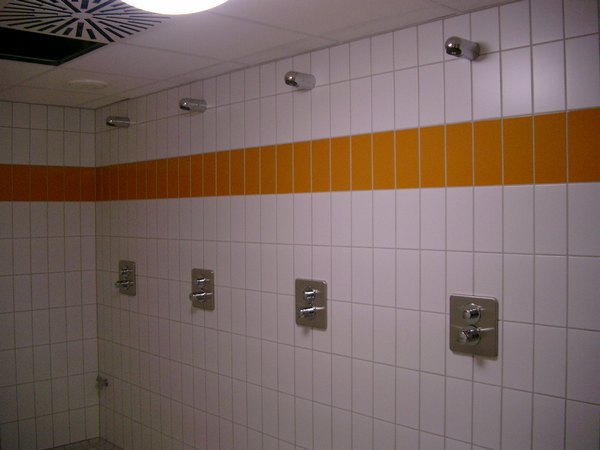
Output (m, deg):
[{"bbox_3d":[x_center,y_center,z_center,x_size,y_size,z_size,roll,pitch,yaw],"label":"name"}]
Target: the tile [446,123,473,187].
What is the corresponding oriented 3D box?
[{"bbox_3d":[0.603,-0.264,2.424,0.010,0.242,0.118,-1,1,-44],"label":"tile"}]

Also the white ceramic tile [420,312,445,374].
[{"bbox_3d":[0.520,0.459,2.501,0.010,0.240,0.118,-1,1,-44],"label":"white ceramic tile"}]

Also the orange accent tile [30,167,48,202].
[{"bbox_3d":[-1.735,-0.274,4.268,0.118,0.242,0.010,-1,1,-44],"label":"orange accent tile"}]

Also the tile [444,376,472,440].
[{"bbox_3d":[0.614,0.709,2.463,0.118,0.242,0.009,1,1,45],"label":"tile"}]

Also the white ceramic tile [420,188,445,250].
[{"bbox_3d":[0.541,-0.024,2.599,0.010,0.248,0.123,-1,1,-45],"label":"white ceramic tile"}]

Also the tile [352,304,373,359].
[{"bbox_3d":[0.271,0.459,2.758,0.010,0.240,0.118,-1,1,-44],"label":"tile"}]

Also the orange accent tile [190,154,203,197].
[{"bbox_3d":[-0.578,-0.277,3.628,0.118,0.242,0.009,1,1,45],"label":"orange accent tile"}]

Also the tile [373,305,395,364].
[{"bbox_3d":[0.369,0.478,2.784,0.010,0.248,0.123,-1,1,-45],"label":"tile"}]

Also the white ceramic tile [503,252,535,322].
[{"bbox_3d":[0.780,0.226,2.280,0.010,0.244,0.120,-1,1,-44],"label":"white ceramic tile"}]

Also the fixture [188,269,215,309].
[{"bbox_3d":[-0.577,0.363,3.602,0.085,0.221,0.216,-1,1,-44],"label":"fixture"}]

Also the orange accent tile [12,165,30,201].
[{"bbox_3d":[-1.839,-0.275,4.237,0.009,0.242,0.118,1,1,45],"label":"orange accent tile"}]

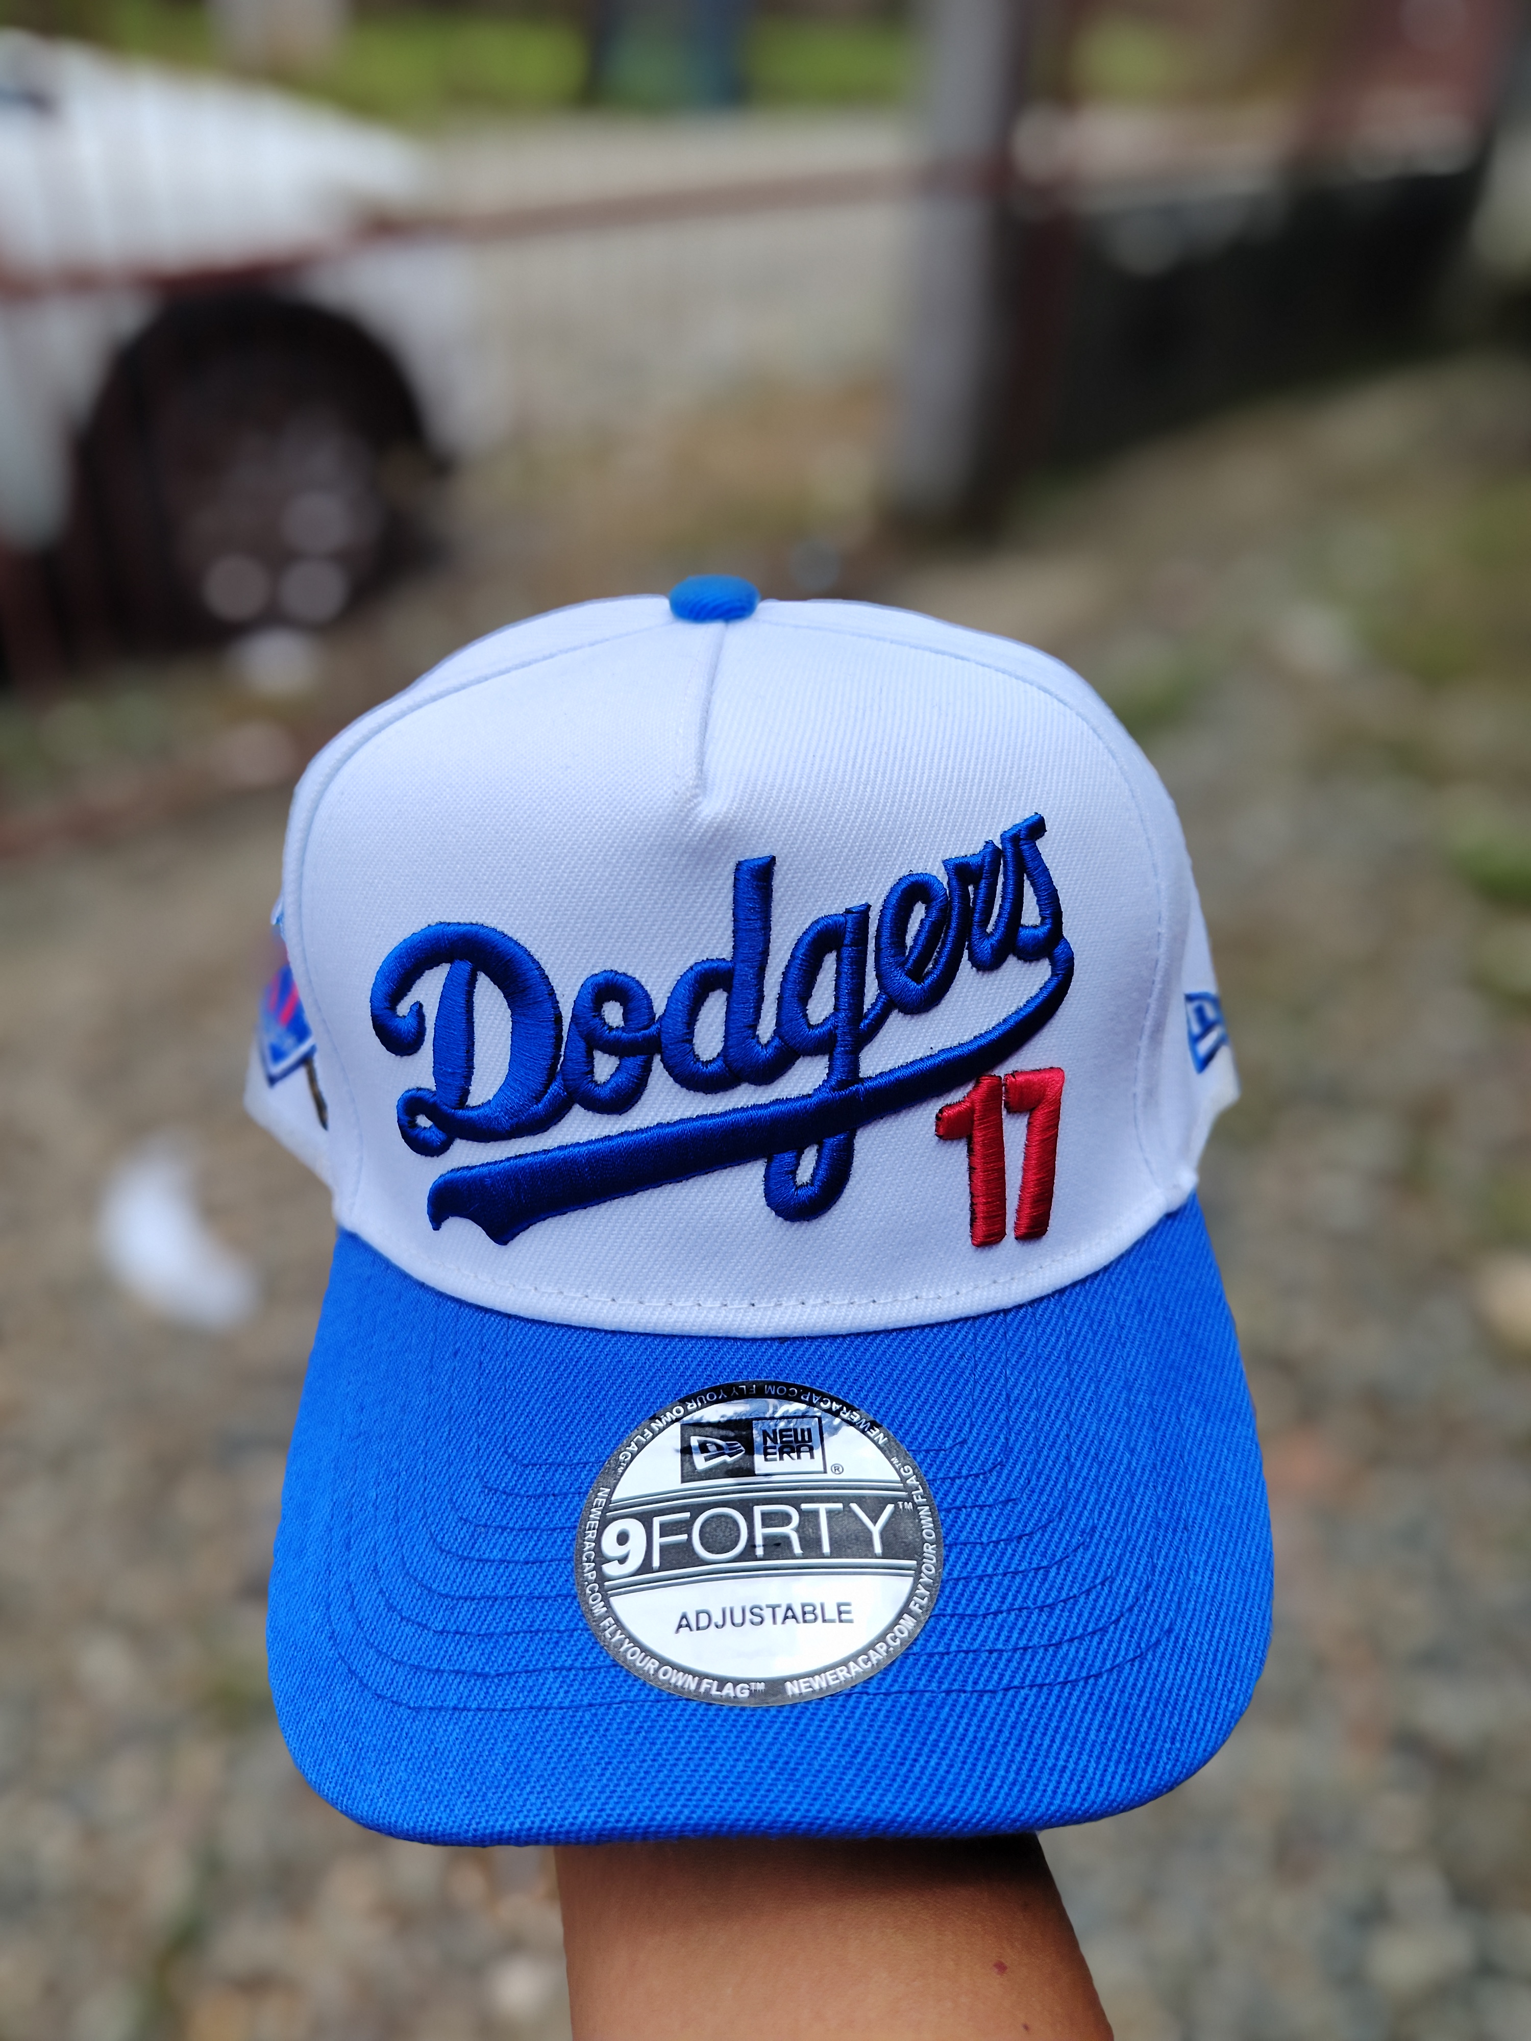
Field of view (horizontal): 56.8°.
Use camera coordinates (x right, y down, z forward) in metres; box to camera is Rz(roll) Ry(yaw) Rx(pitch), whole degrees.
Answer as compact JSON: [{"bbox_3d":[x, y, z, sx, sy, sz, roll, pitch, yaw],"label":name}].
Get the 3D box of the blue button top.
[{"bbox_3d":[-0.009,-0.078,0.262,0.016,0.007,0.016,-4,28,-2],"label":"blue button top"}]

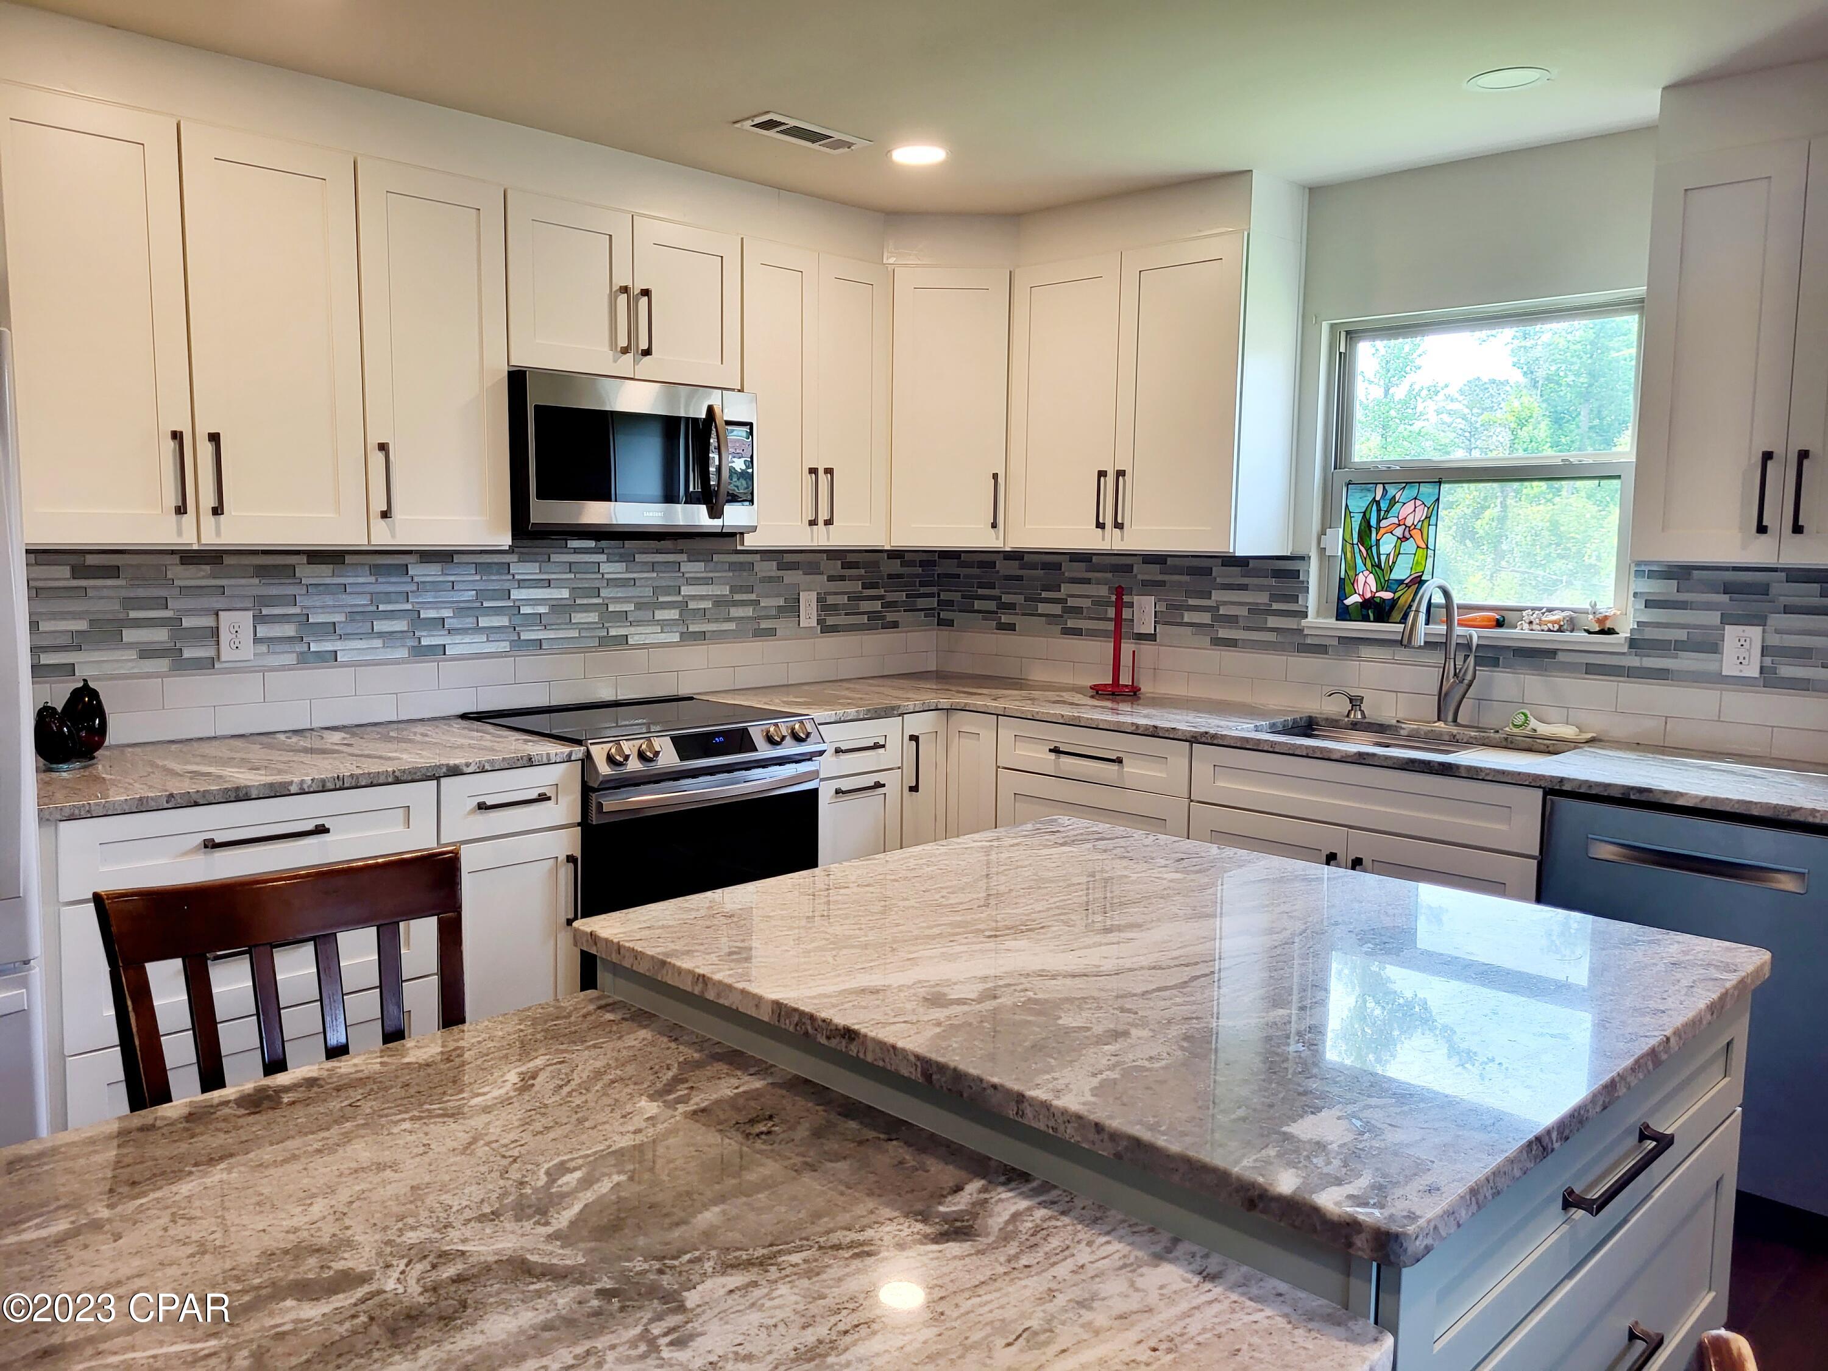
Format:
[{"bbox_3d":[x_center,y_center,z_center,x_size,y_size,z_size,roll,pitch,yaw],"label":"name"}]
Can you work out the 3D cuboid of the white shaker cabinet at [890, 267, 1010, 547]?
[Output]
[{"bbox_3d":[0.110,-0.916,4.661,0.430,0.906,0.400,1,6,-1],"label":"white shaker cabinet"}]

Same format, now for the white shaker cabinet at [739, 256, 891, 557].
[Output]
[{"bbox_3d":[-0.402,-0.888,4.348,0.322,0.904,0.612,7,9,43],"label":"white shaker cabinet"}]

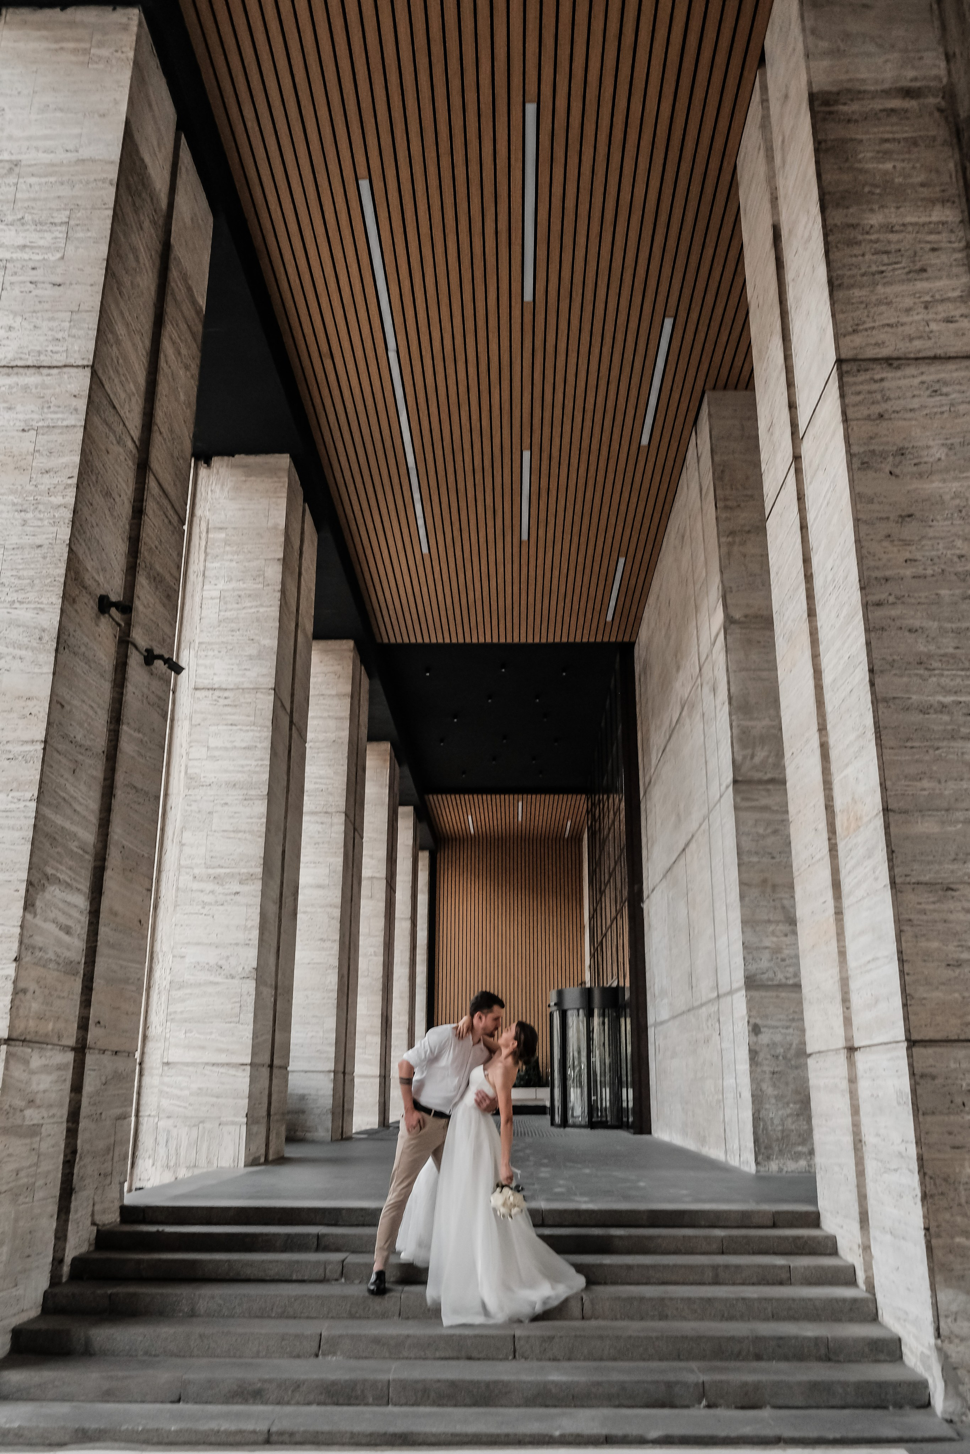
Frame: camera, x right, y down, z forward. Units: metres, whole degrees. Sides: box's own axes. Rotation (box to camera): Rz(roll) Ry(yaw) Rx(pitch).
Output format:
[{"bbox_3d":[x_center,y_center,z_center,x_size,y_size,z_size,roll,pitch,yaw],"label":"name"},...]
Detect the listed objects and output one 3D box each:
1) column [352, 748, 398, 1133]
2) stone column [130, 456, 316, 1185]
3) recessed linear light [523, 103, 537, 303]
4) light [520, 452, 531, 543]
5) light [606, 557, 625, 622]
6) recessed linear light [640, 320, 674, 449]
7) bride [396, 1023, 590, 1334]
[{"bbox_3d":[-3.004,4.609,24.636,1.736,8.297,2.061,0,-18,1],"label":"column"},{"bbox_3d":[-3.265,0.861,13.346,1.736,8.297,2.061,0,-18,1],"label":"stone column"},{"bbox_3d":[0.448,-5.112,10.801,0.100,0.060,2.553,0,-18,1],"label":"recessed linear light"},{"bbox_3d":[0.602,-3.377,16.025,0.100,0.060,2.553,0,-18,1],"label":"light"},{"bbox_3d":[2.271,-2.387,18.985,0.100,0.060,2.553,0,-18,1],"label":"light"},{"bbox_3d":[2.108,-4.222,13.459,0.100,0.060,2.553,0,-18,1],"label":"recessed linear light"},{"bbox_3d":[0.017,2.592,6.493,1.080,1.620,0.750,3,-19,-9],"label":"bride"}]

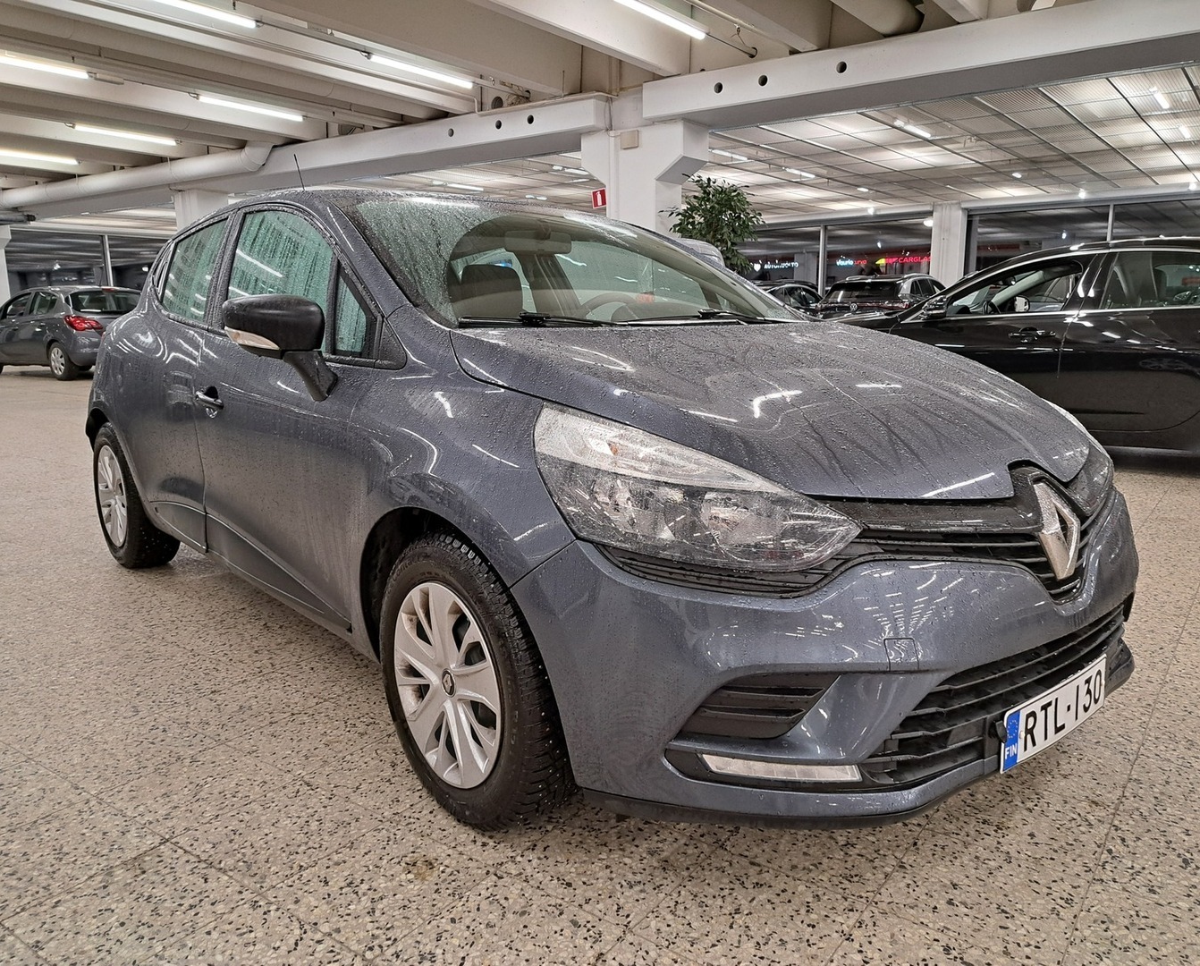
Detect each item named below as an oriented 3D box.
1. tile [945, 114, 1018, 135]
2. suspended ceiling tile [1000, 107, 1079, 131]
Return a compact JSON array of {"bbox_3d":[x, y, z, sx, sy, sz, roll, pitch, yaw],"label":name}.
[{"bbox_3d":[4.686,-4.301,10.747,0.600,0.030,1.170,8,14,37],"label":"tile"},{"bbox_3d":[5.162,-4.233,10.379,0.600,0.030,1.170,8,14,37],"label":"suspended ceiling tile"}]

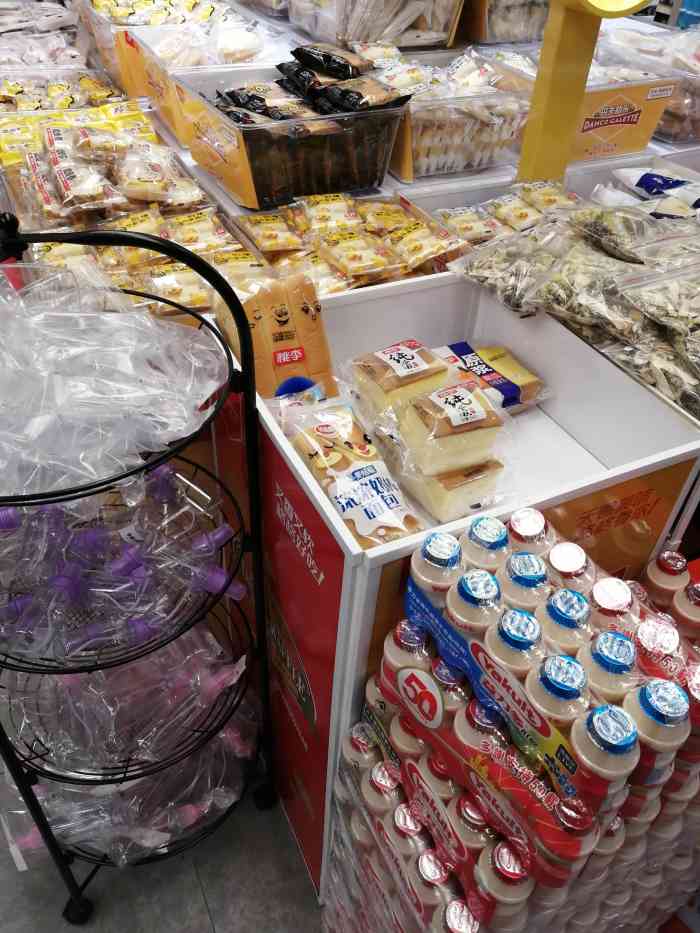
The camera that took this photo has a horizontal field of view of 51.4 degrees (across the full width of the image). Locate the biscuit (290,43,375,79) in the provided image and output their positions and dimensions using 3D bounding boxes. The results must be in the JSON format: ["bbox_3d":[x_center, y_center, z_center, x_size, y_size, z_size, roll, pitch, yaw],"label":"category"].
[{"bbox_3d":[-0.033,-0.617,1.115,0.116,0.030,0.066,15,43,12],"label":"biscuit"}]

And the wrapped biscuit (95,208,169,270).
[{"bbox_3d":[-0.306,-0.319,1.016,0.091,0.022,0.101,-25,49,-28],"label":"wrapped biscuit"}]

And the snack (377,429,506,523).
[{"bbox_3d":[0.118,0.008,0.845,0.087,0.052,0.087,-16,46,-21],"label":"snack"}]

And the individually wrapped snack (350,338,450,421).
[{"bbox_3d":[0.062,-0.099,0.881,0.098,0.054,0.075,-16,46,-21],"label":"individually wrapped snack"}]

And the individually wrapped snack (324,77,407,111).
[{"bbox_3d":[0.023,-0.572,1.109,0.116,0.030,0.069,-16,46,-21],"label":"individually wrapped snack"}]

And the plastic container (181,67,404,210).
[{"bbox_3d":[-0.094,-0.550,1.199,0.275,0.133,0.275,-16,46,-21],"label":"plastic container"}]

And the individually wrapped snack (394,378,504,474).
[{"bbox_3d":[0.112,-0.039,0.819,0.091,0.054,0.075,-14,45,-19],"label":"individually wrapped snack"}]

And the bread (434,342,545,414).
[{"bbox_3d":[0.184,-0.122,1.002,0.113,0.042,0.119,-16,46,-21],"label":"bread"}]

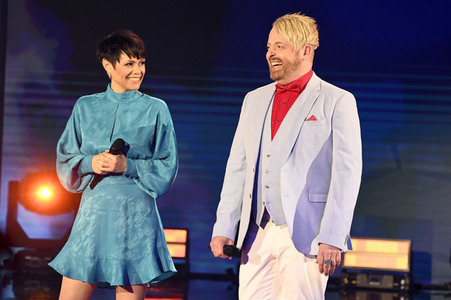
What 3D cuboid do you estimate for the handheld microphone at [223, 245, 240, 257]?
[{"bbox_3d":[0.008,0.396,15.200,0.050,0.050,0.250,6,1,-18],"label":"handheld microphone"}]

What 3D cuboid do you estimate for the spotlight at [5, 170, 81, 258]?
[{"bbox_3d":[-1.113,0.422,23.900,0.475,0.580,0.380,3,3,0],"label":"spotlight"}]

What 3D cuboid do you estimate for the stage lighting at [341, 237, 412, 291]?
[{"bbox_3d":[0.924,0.696,23.600,0.420,0.310,0.240,3,3,0],"label":"stage lighting"}]

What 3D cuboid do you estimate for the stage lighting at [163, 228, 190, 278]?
[{"bbox_3d":[-0.429,0.632,23.800,0.420,0.310,0.240,3,3,0],"label":"stage lighting"}]

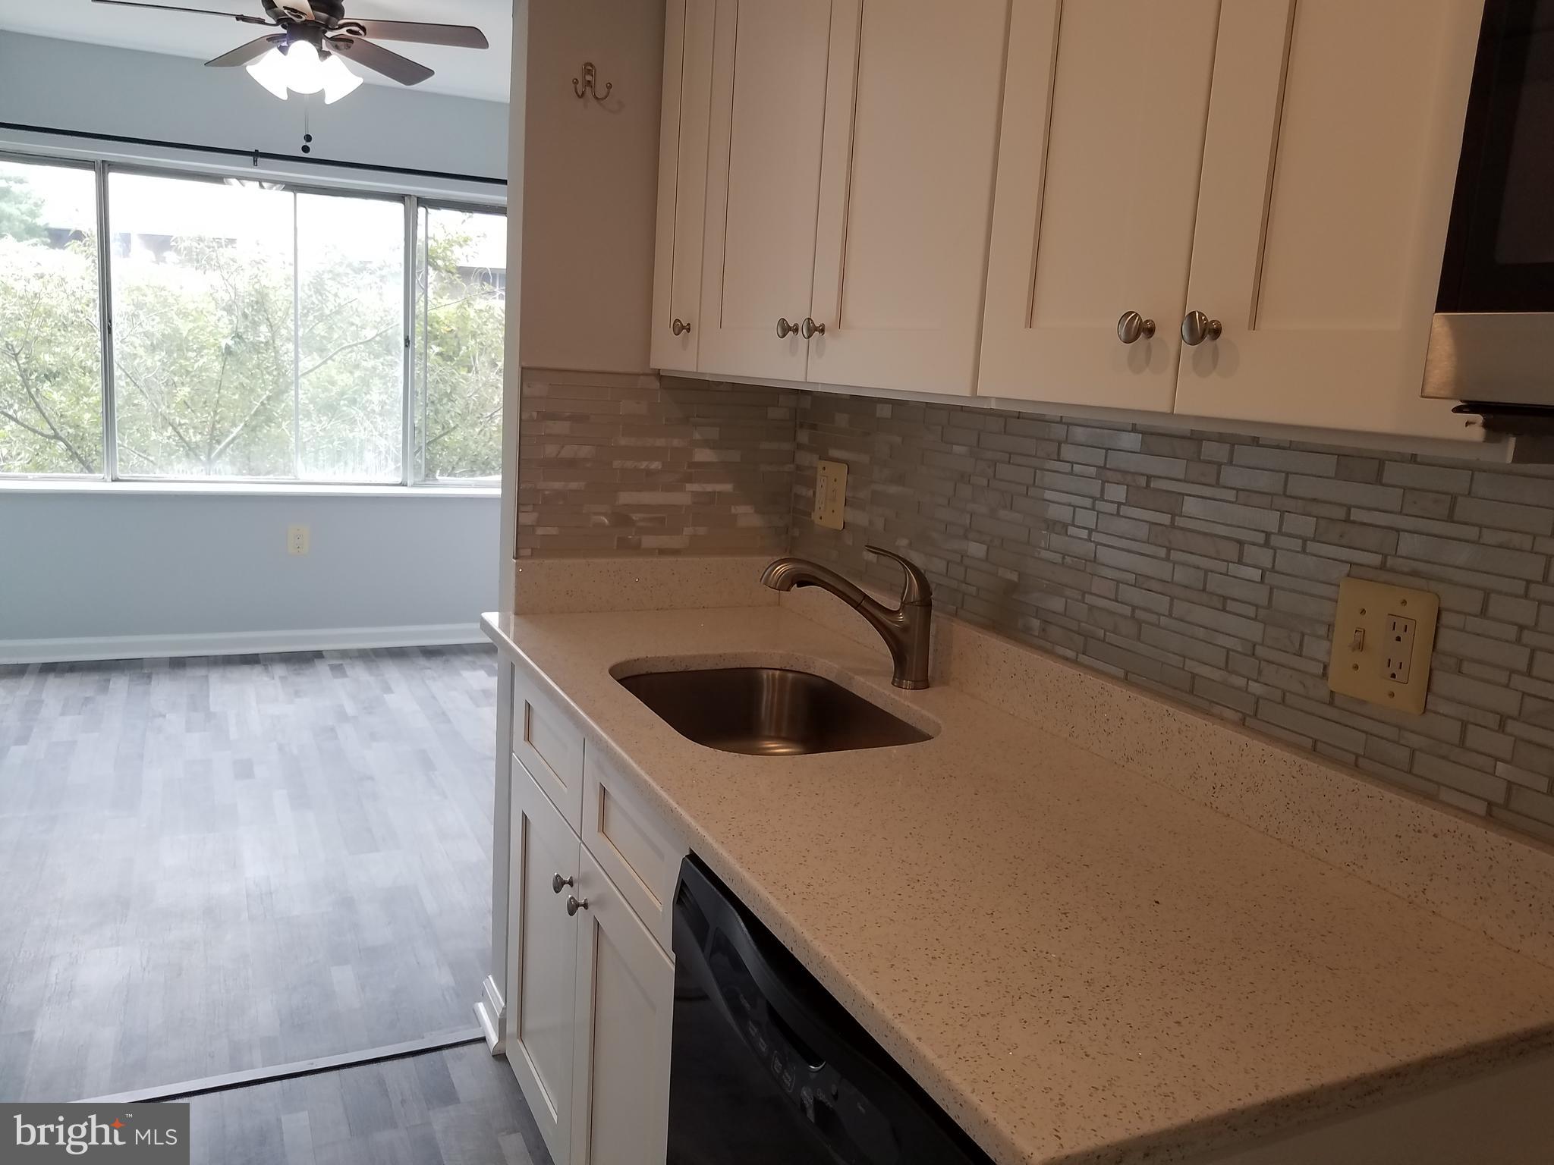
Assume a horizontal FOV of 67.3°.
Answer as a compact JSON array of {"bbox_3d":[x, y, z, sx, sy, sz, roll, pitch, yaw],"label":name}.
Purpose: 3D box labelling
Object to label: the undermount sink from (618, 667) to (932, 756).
[{"bbox_3d":[-0.023,0.298,1.812,0.425,0.195,0.555,-2,12,-26],"label":"undermount sink"}]

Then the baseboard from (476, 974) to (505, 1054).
[{"bbox_3d":[-0.601,0.895,2.444,0.026,0.100,0.168,-2,12,-26],"label":"baseboard"}]

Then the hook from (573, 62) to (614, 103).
[{"bbox_3d":[-0.331,-0.899,2.087,0.074,0.067,0.038,-2,12,-26],"label":"hook"}]

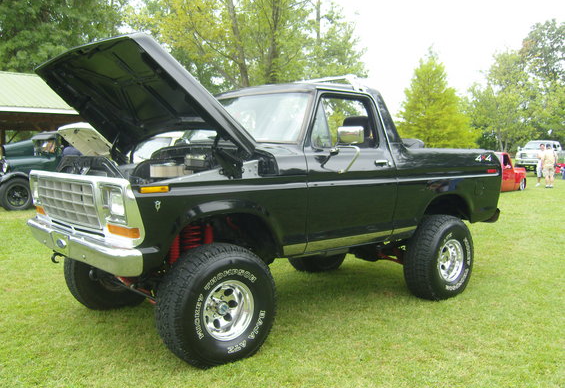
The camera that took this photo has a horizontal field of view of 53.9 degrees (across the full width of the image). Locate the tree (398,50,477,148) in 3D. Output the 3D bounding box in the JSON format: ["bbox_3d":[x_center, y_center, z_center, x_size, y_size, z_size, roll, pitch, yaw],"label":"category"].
[{"bbox_3d":[10.611,-5.697,38.000,5.300,8.296,5.300,2,5,16],"label":"tree"}]

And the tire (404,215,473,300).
[{"bbox_3d":[1.581,0.641,5.588,0.825,0.825,0.305,-4,6,-40],"label":"tire"}]

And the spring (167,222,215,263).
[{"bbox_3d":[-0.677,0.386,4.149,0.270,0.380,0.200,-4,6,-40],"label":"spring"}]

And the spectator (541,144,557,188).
[{"bbox_3d":[10.706,-1.129,22.300,0.600,1.730,0.380,1,5,6],"label":"spectator"}]

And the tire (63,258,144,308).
[{"bbox_3d":[-1.589,0.653,5.221,0.825,0.825,0.305,-4,6,-40],"label":"tire"}]

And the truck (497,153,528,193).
[{"bbox_3d":[7.185,-0.822,20.323,1.700,1.400,4.700,5,6,44],"label":"truck"}]

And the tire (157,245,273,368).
[{"bbox_3d":[-0.445,0.769,3.870,0.825,0.825,0.305,-4,6,-40],"label":"tire"}]

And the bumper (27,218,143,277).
[{"bbox_3d":[-1.527,0.362,4.084,0.230,0.190,1.930,-4,6,-40],"label":"bumper"}]

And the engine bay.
[{"bbox_3d":[-1.089,-0.049,4.419,1.050,0.500,1.500,-4,6,-40],"label":"engine bay"}]

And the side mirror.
[{"bbox_3d":[0.518,-0.447,4.236,0.210,0.135,0.090,4,6,38],"label":"side mirror"}]

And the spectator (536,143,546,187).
[{"bbox_3d":[10.884,-1.214,23.300,0.550,1.740,0.380,2,5,24],"label":"spectator"}]

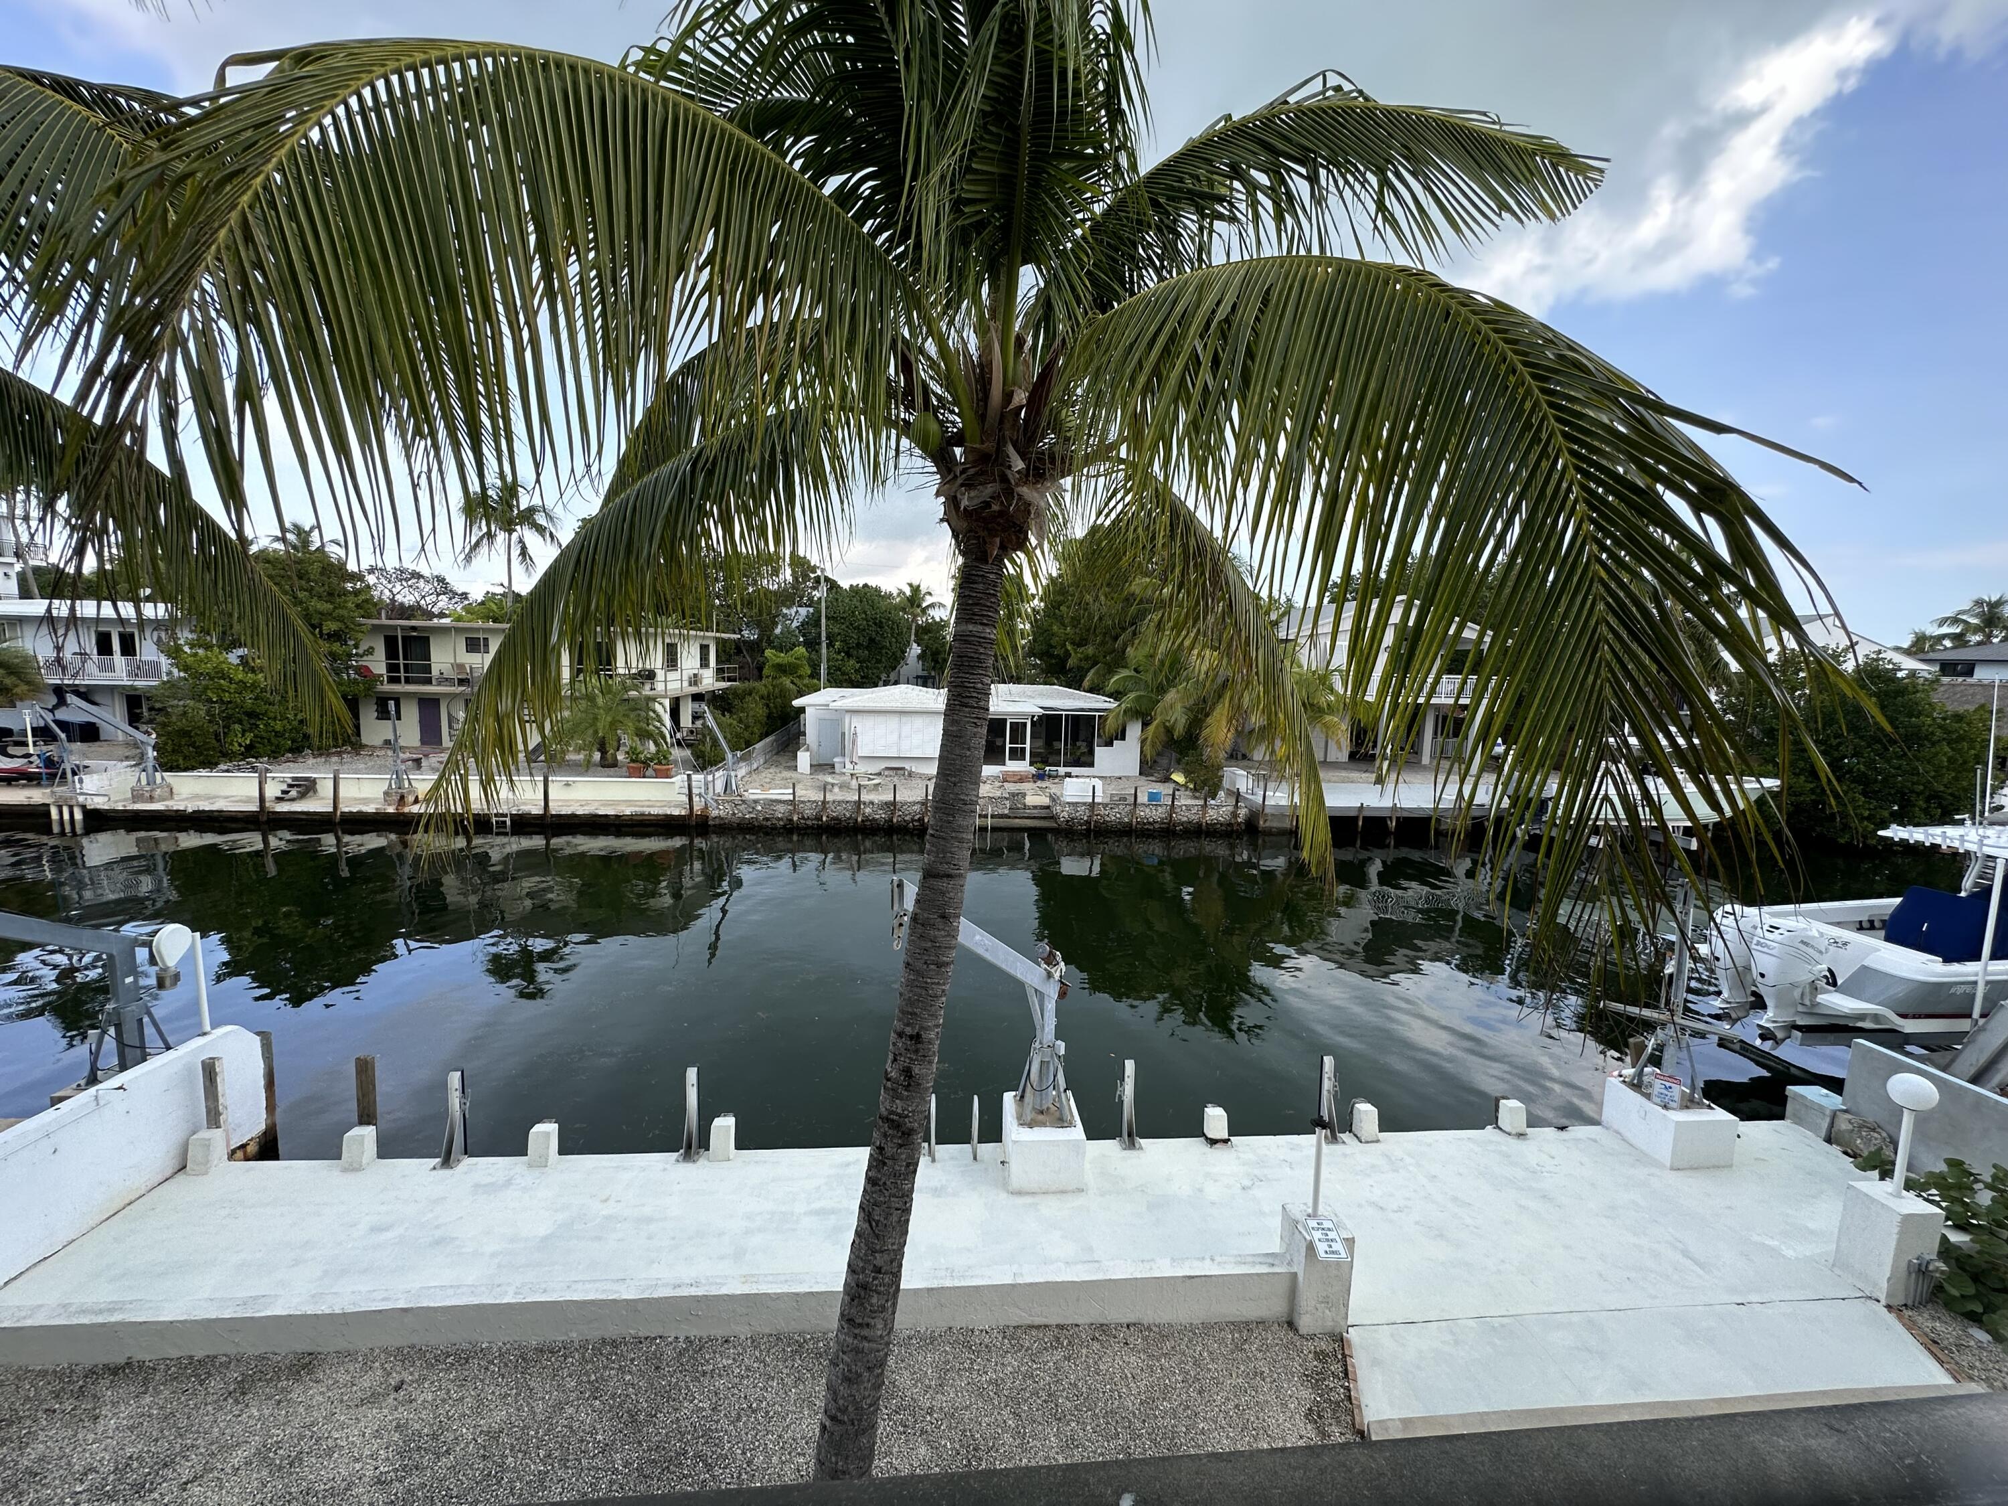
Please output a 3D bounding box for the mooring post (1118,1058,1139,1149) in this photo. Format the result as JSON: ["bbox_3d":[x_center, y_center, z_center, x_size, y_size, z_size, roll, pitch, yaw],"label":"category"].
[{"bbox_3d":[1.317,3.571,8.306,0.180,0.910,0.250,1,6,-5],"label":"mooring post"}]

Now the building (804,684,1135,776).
[{"bbox_3d":[-1.959,-1.334,38.334,15.100,3.550,9.600,1,6,-5],"label":"building"}]

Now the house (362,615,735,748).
[{"bbox_3d":[-21.641,-3.475,41.316,15.690,5.600,10.000,0,6,-12],"label":"house"}]

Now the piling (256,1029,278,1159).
[{"bbox_3d":[-7.593,3.547,8.387,0.180,1.490,0.180,1,6,-5],"label":"piling"}]

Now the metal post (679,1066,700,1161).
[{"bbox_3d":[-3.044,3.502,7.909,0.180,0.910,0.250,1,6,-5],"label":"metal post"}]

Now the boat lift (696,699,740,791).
[{"bbox_3d":[-9.362,-0.072,26.454,0.900,3.050,2.100,4,6,22],"label":"boat lift"}]

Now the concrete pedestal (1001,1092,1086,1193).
[{"bbox_3d":[0.381,3.782,7.930,0.700,0.530,0.830,1,6,-5],"label":"concrete pedestal"}]

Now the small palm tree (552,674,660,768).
[{"bbox_3d":[-14.898,-1.220,30.791,3.900,3.600,3.700,1,6,-5],"label":"small palm tree"}]

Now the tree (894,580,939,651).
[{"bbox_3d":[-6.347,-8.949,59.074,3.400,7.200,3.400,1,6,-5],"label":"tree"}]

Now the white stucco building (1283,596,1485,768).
[{"bbox_3d":[18.763,-3.990,46.019,10.910,8.300,10.500,1,6,-5],"label":"white stucco building"}]

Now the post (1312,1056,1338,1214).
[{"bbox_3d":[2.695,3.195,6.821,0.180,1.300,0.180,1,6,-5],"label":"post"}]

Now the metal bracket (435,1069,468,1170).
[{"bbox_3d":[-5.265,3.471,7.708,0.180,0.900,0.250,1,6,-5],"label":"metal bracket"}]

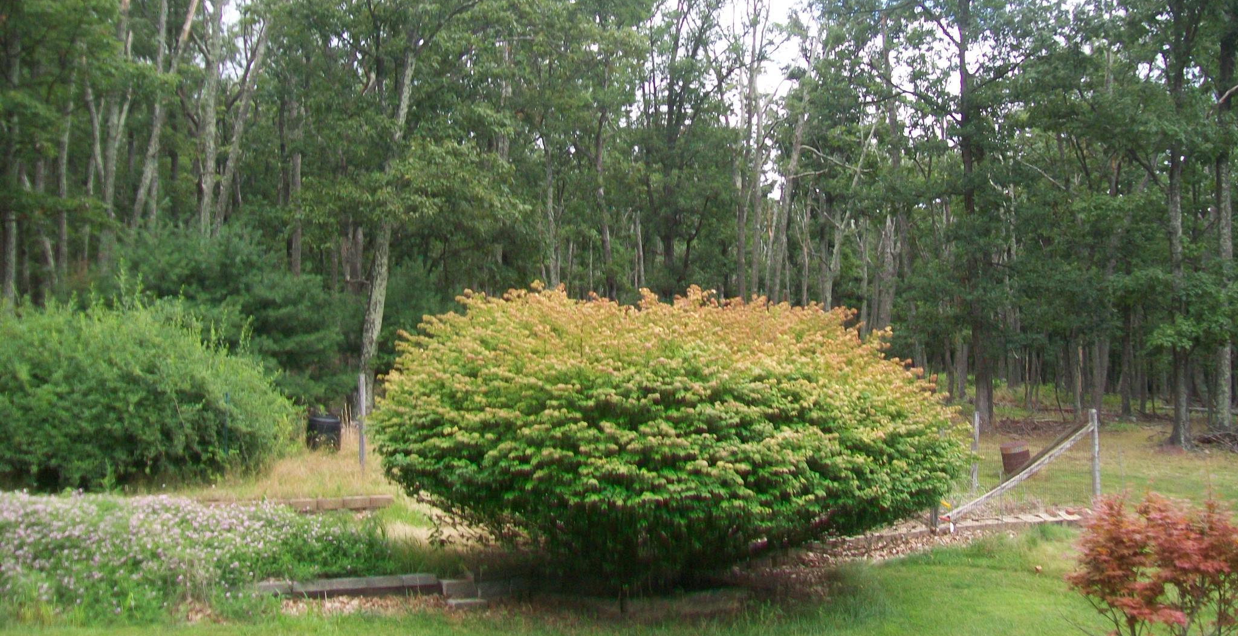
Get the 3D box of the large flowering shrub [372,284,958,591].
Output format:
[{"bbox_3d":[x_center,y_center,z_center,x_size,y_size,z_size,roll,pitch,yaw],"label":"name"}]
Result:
[{"bbox_3d":[0.559,1.373,13.650,6.581,3.474,5.947,0,0,0],"label":"large flowering shrub"}]

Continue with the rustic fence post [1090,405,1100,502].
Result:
[{"bbox_3d":[7.494,2.227,19.110,0.122,1.672,0.122,0,0,0],"label":"rustic fence post"}]

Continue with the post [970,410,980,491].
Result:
[{"bbox_3d":[6.144,2.309,20.962,0.102,1.467,0.102,0,0,0],"label":"post"}]

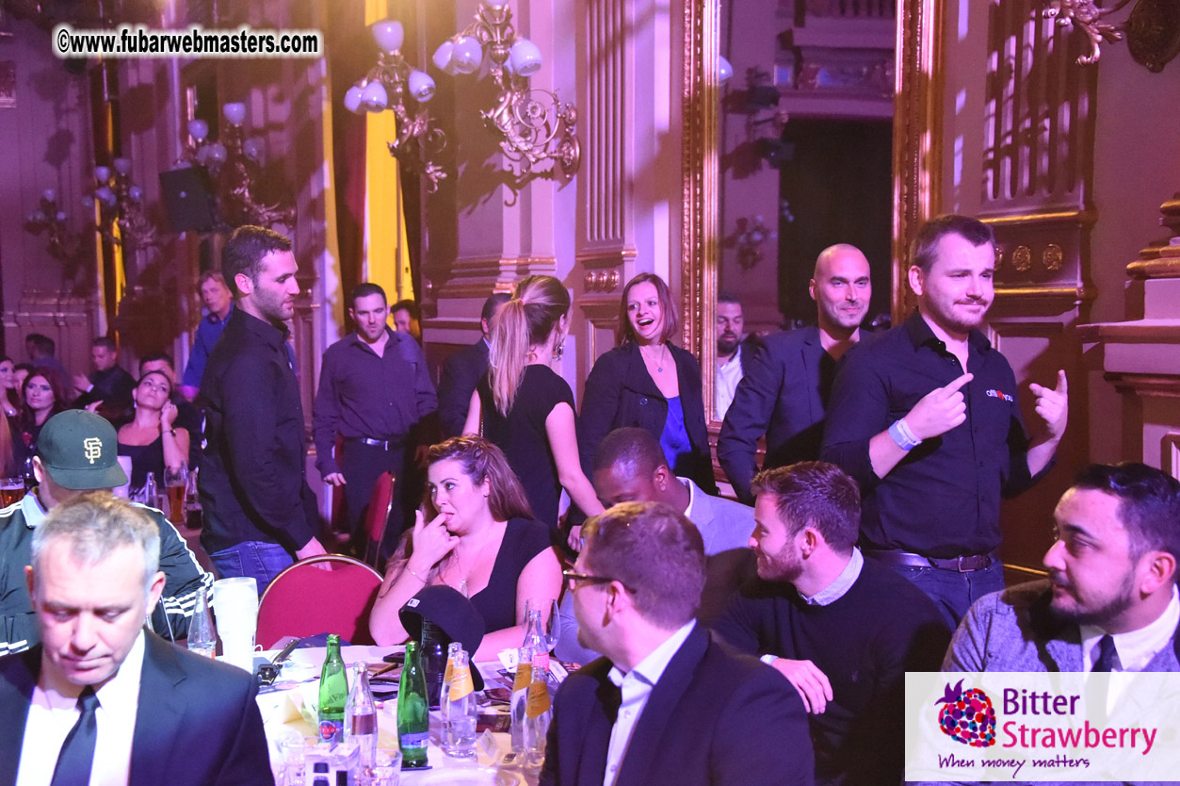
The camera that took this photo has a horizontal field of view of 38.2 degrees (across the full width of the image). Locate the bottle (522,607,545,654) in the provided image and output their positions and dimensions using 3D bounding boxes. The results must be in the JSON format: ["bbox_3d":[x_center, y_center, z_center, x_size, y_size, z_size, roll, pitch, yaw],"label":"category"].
[{"bbox_3d":[-0.120,0.584,3.774,0.057,0.200,0.057,0,3,0],"label":"bottle"}]

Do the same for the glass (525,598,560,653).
[{"bbox_3d":[-0.103,0.540,3.713,0.076,0.193,0.076,0,3,0],"label":"glass"}]

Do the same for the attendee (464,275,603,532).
[{"bbox_3d":[-0.194,0.449,5.681,0.460,1.670,0.320,2,3,28],"label":"attendee"}]

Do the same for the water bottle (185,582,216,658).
[{"bbox_3d":[-0.912,0.569,4.003,0.063,0.210,0.063,0,3,0],"label":"water bottle"}]

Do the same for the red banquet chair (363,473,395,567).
[{"bbox_3d":[-1.030,0.774,6.649,0.540,0.920,0.440,-1,3,-14],"label":"red banquet chair"}]

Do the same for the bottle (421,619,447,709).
[{"bbox_3d":[-0.335,0.577,3.715,0.070,0.220,0.070,0,3,0],"label":"bottle"}]

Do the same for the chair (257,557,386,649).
[{"bbox_3d":[-0.674,0.933,4.588,0.450,0.930,0.560,-1,3,-14],"label":"chair"}]

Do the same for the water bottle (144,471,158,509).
[{"bbox_3d":[-1.810,0.433,7.047,0.058,0.205,0.058,0,3,0],"label":"water bottle"}]

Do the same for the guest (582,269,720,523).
[{"bbox_3d":[0.208,0.413,6.180,0.460,1.690,0.300,-2,3,-27],"label":"guest"}]

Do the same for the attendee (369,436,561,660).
[{"bbox_3d":[-0.325,0.762,4.519,0.540,1.277,0.800,0,3,9],"label":"attendee"}]

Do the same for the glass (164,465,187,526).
[{"bbox_3d":[-1.557,0.390,6.409,0.084,0.213,0.084,0,3,0],"label":"glass"}]

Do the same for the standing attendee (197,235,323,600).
[{"bbox_3d":[-0.874,0.447,4.580,0.360,1.790,0.500,0,3,-6],"label":"standing attendee"}]

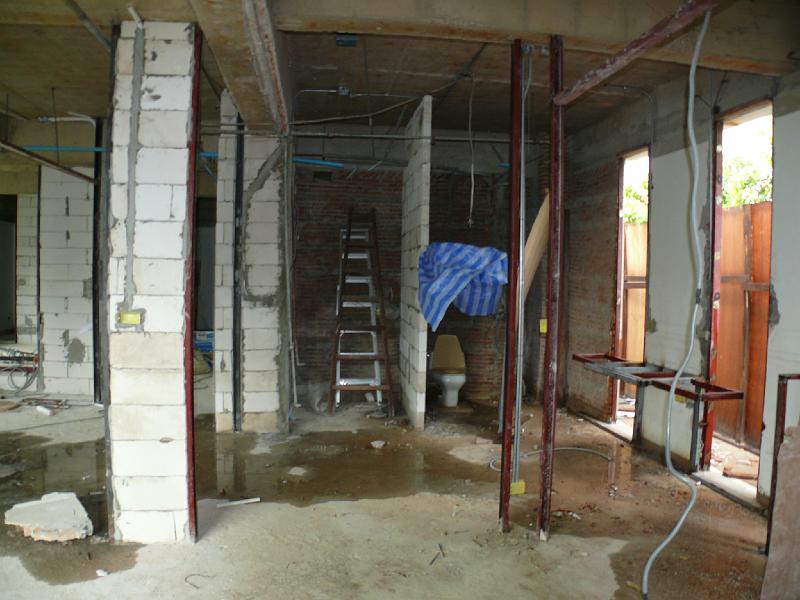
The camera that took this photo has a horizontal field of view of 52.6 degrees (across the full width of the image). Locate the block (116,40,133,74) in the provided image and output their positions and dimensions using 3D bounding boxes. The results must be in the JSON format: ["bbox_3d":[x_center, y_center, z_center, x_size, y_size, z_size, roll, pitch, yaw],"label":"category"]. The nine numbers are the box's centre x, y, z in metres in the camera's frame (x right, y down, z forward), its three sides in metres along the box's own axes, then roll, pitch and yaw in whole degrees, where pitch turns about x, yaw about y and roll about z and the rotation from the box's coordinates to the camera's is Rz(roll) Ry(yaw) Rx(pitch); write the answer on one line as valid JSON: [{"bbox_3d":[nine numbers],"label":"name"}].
[{"bbox_3d":[-1.511,-1.337,4.484,0.085,0.200,0.090,1,2,-5],"label":"block"}]

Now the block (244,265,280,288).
[{"bbox_3d":[-1.321,-0.227,7.788,0.331,0.200,0.090,1,2,-6],"label":"block"}]

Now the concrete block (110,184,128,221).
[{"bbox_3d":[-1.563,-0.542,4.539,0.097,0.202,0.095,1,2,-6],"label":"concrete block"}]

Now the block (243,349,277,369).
[{"bbox_3d":[-1.354,0.581,7.844,0.324,0.203,0.095,1,2,-6],"label":"block"}]

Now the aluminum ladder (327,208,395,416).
[{"bbox_3d":[-0.454,0.090,9.262,0.700,2.324,0.800,1,2,-6],"label":"aluminum ladder"}]

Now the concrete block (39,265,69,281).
[{"bbox_3d":[-4.317,-0.340,10.156,0.328,0.200,0.090,1,2,-1],"label":"concrete block"}]

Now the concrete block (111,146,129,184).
[{"bbox_3d":[-1.547,-0.744,4.502,0.091,0.200,0.090,1,2,-5],"label":"concrete block"}]

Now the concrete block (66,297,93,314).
[{"bbox_3d":[-3.988,0.067,10.107,0.318,0.212,0.095,1,2,-6],"label":"concrete block"}]

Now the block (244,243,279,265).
[{"bbox_3d":[-1.325,-0.437,7.781,0.321,0.200,0.090,1,2,-6],"label":"block"}]

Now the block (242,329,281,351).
[{"bbox_3d":[-1.332,0.380,7.809,0.346,0.200,0.090,1,2,-6],"label":"block"}]

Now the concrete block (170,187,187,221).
[{"bbox_3d":[-1.228,-0.540,4.540,0.084,0.200,0.090,1,2,-5],"label":"concrete block"}]

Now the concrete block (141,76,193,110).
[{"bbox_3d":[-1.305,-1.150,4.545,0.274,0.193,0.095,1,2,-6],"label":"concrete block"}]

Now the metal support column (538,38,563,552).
[{"bbox_3d":[0.888,-0.059,4.788,0.055,2.979,0.075,1,2,-6],"label":"metal support column"}]

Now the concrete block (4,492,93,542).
[{"bbox_3d":[-2.063,1.278,4.777,0.480,0.130,0.480,1,2,-20],"label":"concrete block"}]

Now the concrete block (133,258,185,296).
[{"bbox_3d":[-1.346,-0.128,4.543,0.280,0.200,0.090,1,2,-5],"label":"concrete block"}]

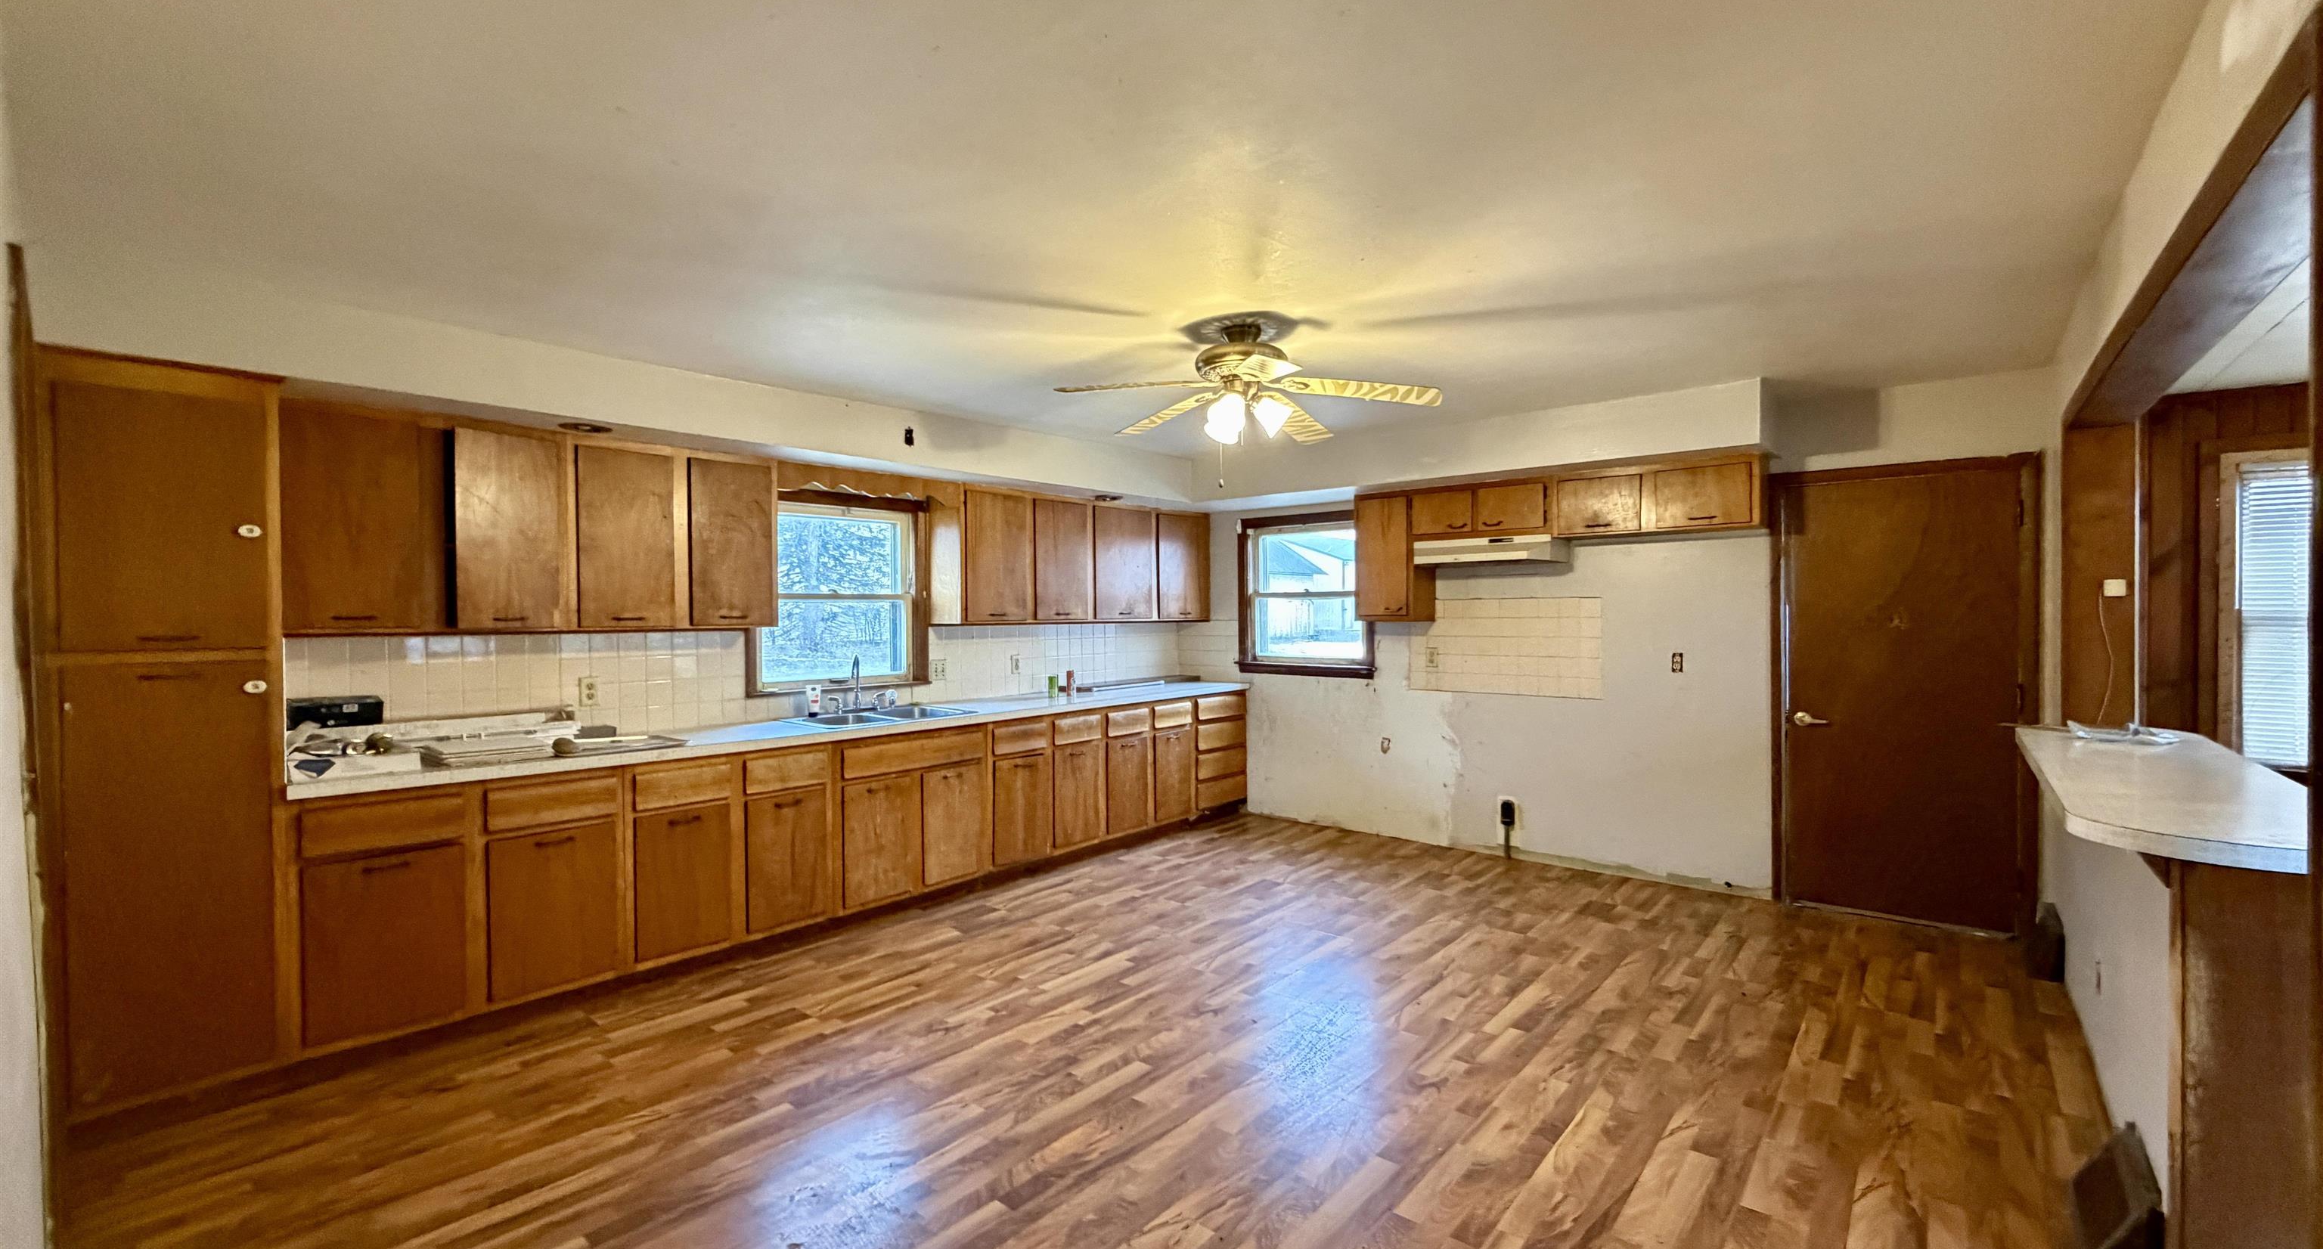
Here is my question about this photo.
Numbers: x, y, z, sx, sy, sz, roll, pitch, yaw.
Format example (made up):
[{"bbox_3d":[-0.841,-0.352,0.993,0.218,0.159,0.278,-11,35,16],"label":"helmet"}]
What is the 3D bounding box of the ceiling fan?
[{"bbox_3d":[0.289,-0.869,3.340,1.300,0.410,1.300,0,1,40],"label":"ceiling fan"}]

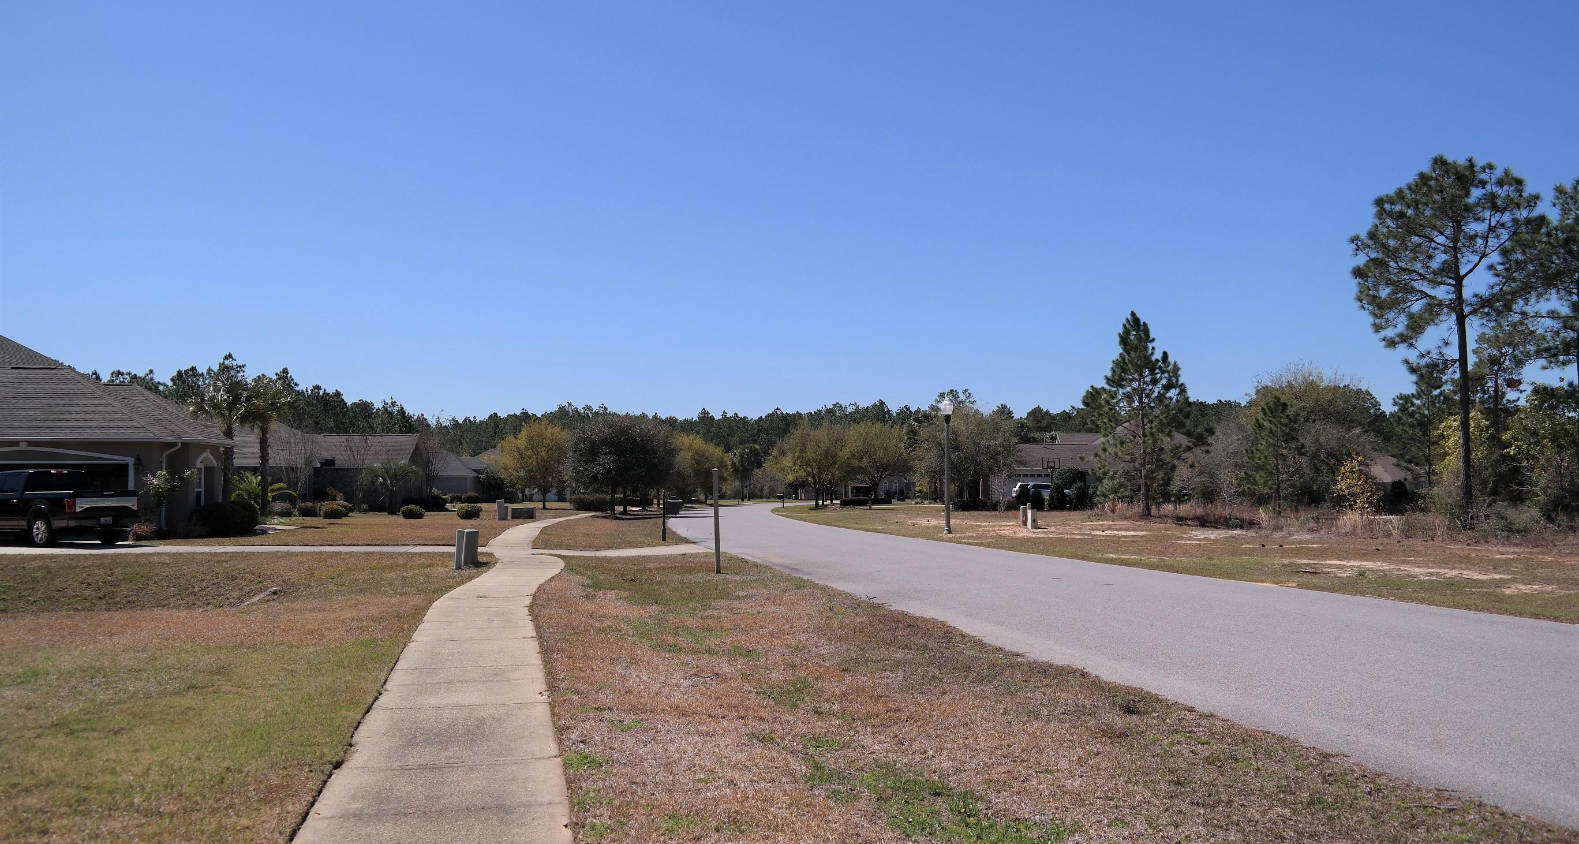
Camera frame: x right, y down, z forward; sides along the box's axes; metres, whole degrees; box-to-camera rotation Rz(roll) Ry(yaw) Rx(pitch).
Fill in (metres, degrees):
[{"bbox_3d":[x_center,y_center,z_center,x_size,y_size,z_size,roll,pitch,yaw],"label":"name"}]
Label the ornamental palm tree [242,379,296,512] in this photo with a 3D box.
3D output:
[{"bbox_3d":[-24.151,1.083,55.167,2.580,6.440,2.580,0,-3,0],"label":"ornamental palm tree"}]

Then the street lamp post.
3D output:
[{"bbox_3d":[5.166,1.403,38.918,0.460,4.520,0.460,0,-3,0],"label":"street lamp post"}]

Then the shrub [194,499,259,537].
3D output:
[{"bbox_3d":[-18.207,3.087,38.230,2.150,1.150,2.150,0,-3,0],"label":"shrub"}]

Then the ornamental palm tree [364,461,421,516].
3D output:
[{"bbox_3d":[-21.436,3.538,64.076,3.070,2.930,3.070,0,-3,0],"label":"ornamental palm tree"}]

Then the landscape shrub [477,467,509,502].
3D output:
[{"bbox_3d":[-27.059,5.687,108.085,2.930,3.260,2.780,0,-3,0],"label":"landscape shrub"}]

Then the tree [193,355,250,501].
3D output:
[{"bbox_3d":[-22.499,0.799,47.170,2.400,6.540,2.400,0,-3,0],"label":"tree"}]

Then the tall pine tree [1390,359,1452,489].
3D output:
[{"bbox_3d":[38.442,0.625,72.233,4.050,8.970,4.050,0,-3,0],"label":"tall pine tree"}]

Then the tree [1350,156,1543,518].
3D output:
[{"bbox_3d":[25.518,-3.249,46.379,7.430,14.570,7.430,0,-3,0],"label":"tree"}]

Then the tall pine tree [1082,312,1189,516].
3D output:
[{"bbox_3d":[17.241,-0.409,59.266,5.290,10.240,5.290,0,-3,0],"label":"tall pine tree"}]

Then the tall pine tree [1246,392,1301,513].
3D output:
[{"bbox_3d":[22.898,1.543,56.154,2.570,5.910,2.570,0,-3,0],"label":"tall pine tree"}]

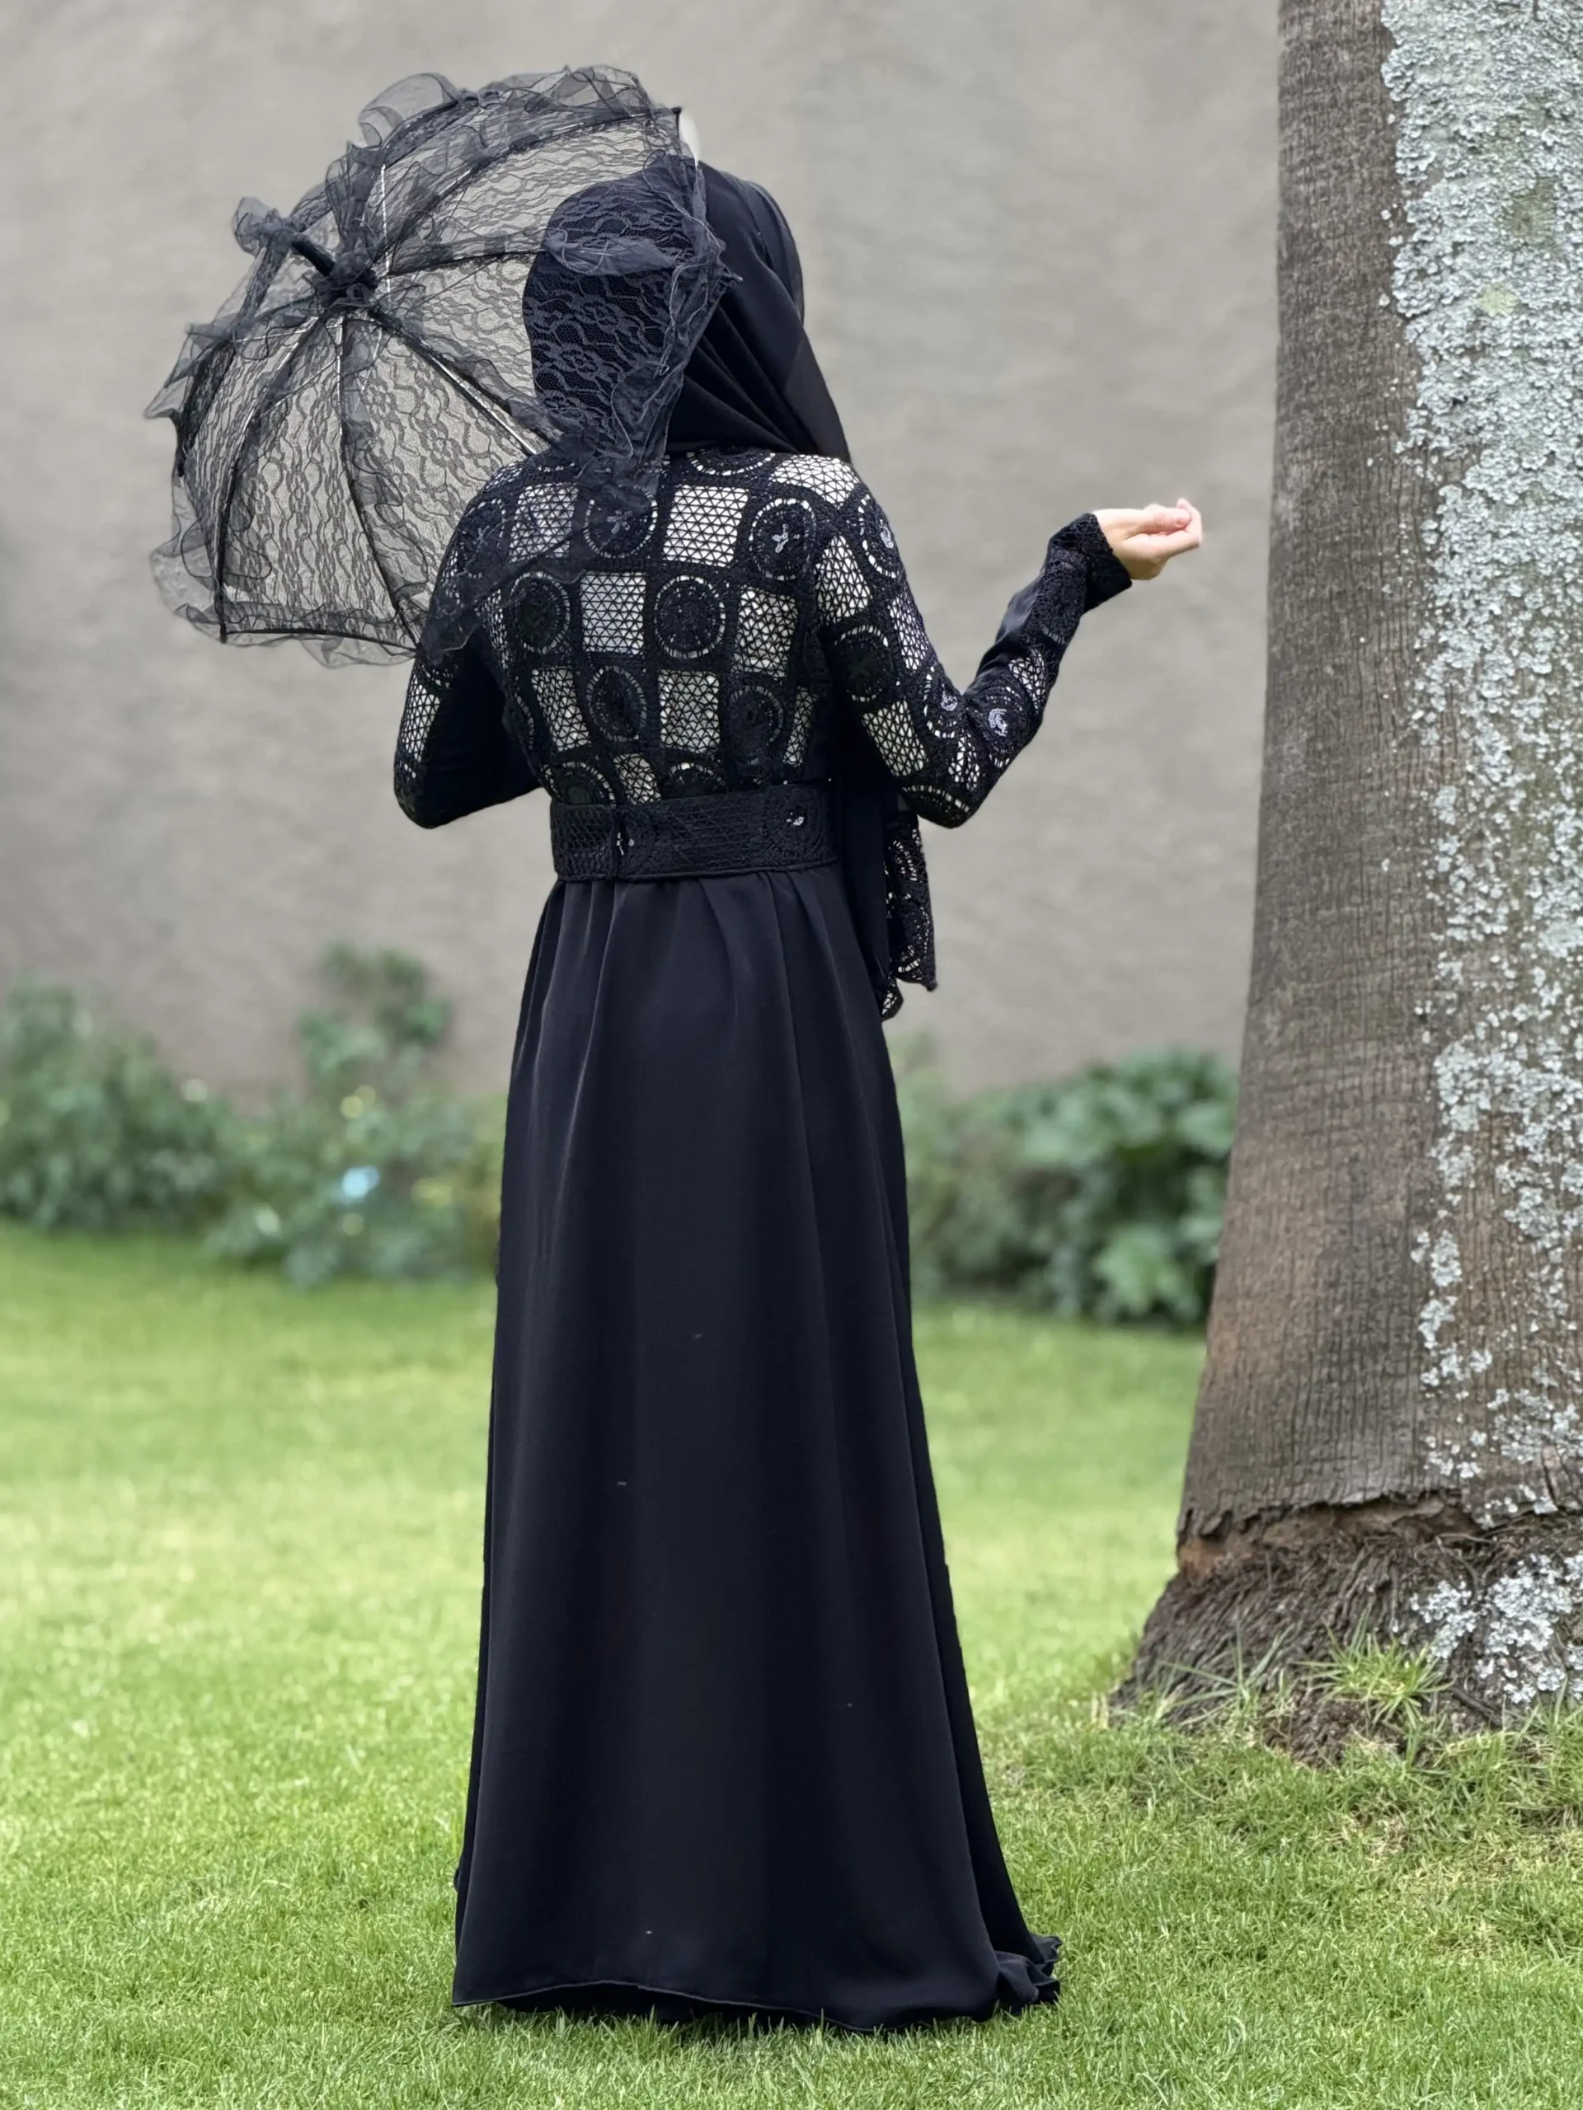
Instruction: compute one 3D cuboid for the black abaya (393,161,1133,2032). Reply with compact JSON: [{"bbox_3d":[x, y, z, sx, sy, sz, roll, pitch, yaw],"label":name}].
[{"bbox_3d":[-0.031,0.017,5.575,0.610,1.658,0.520,2,6,20],"label":"black abaya"}]

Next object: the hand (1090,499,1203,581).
[{"bbox_3d":[0.328,-0.472,5.580,0.105,0.072,0.080,-2,6,-22],"label":"hand"}]

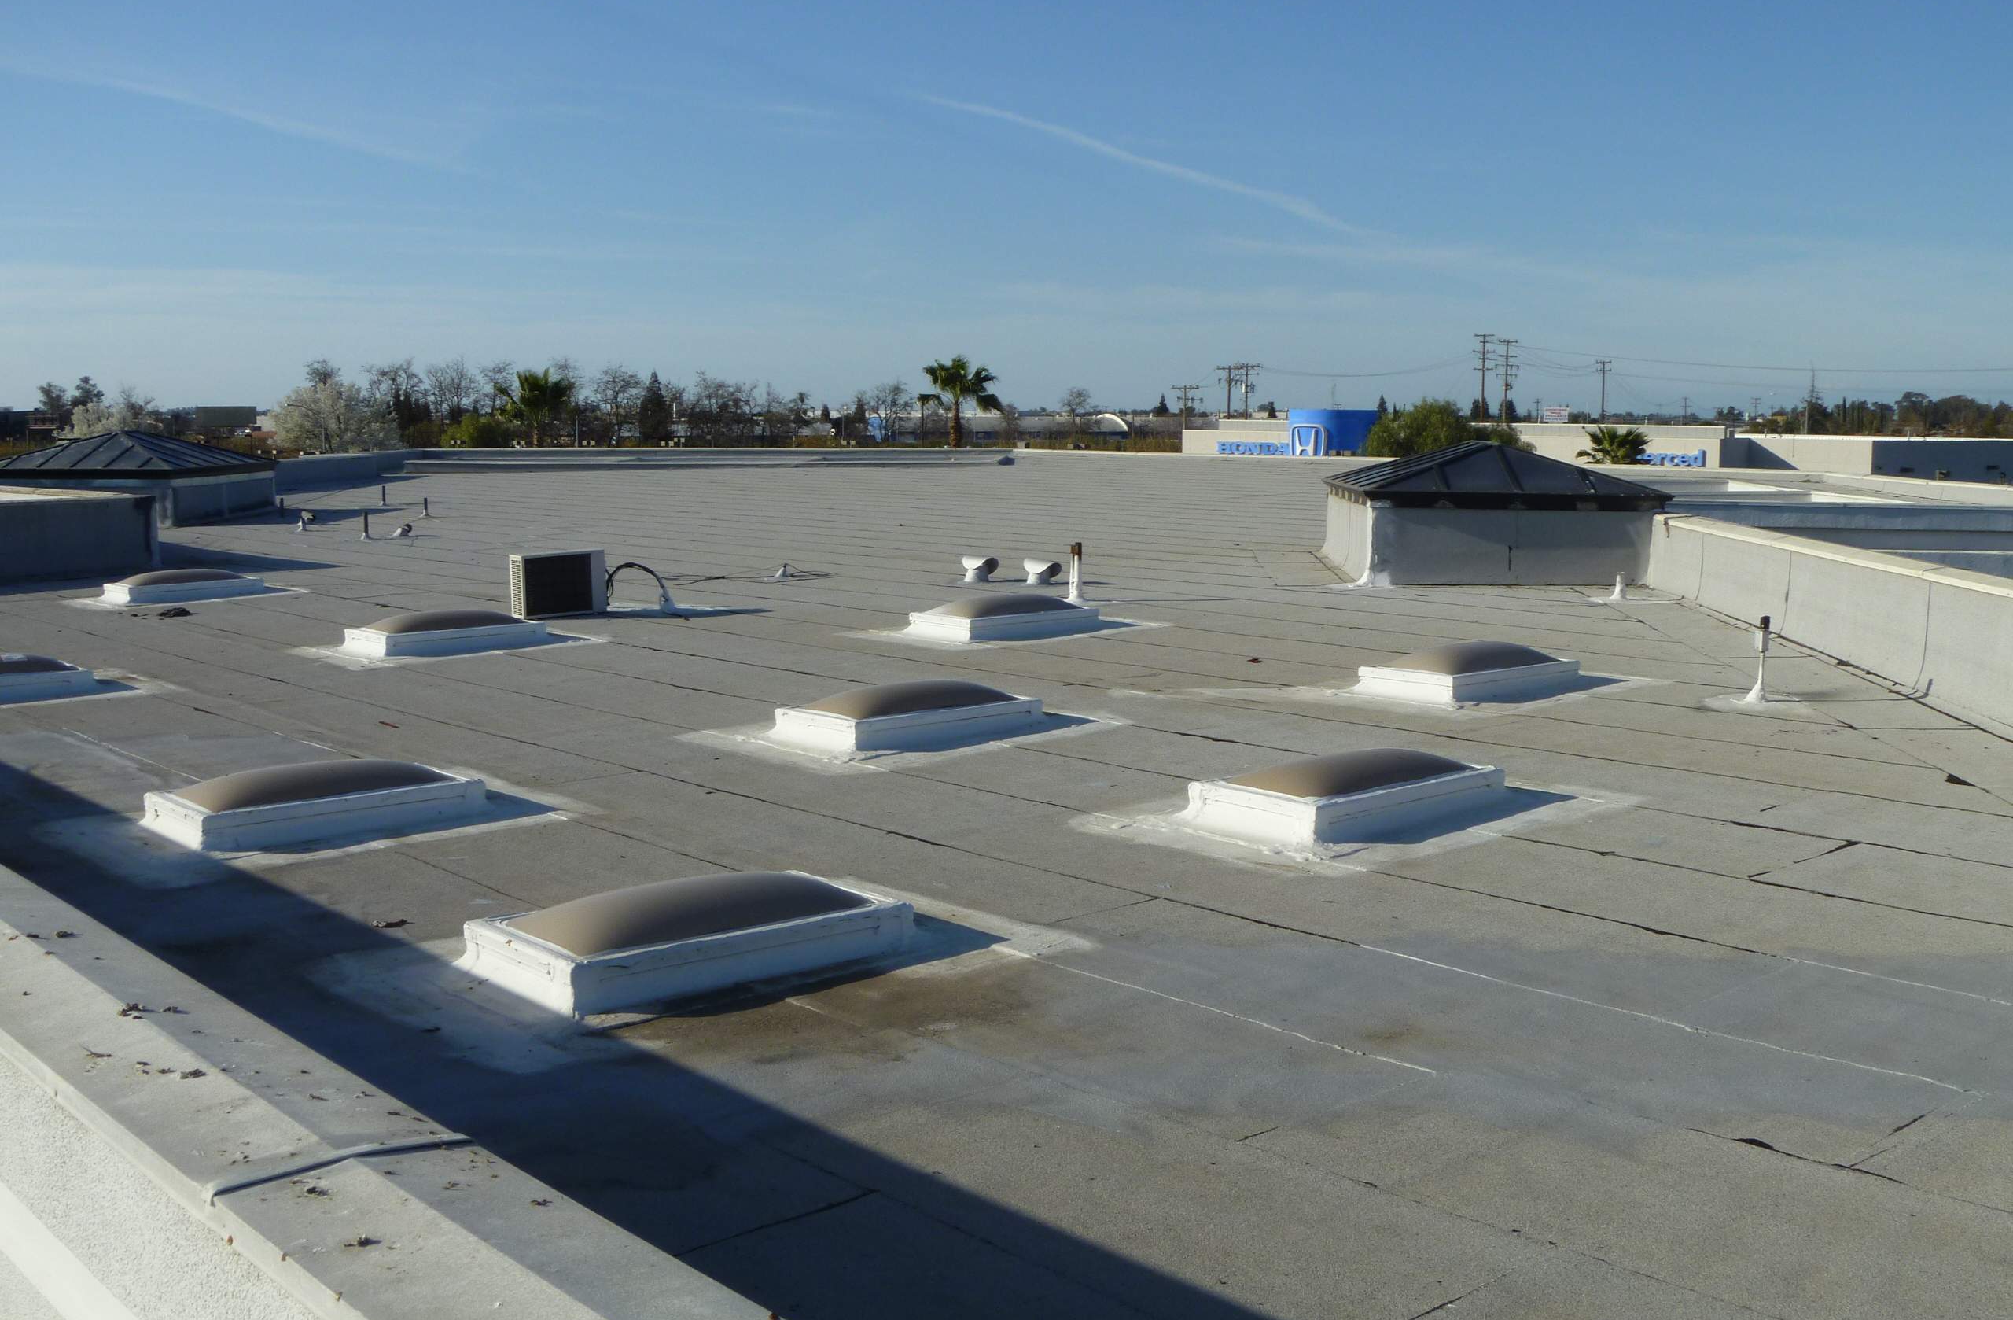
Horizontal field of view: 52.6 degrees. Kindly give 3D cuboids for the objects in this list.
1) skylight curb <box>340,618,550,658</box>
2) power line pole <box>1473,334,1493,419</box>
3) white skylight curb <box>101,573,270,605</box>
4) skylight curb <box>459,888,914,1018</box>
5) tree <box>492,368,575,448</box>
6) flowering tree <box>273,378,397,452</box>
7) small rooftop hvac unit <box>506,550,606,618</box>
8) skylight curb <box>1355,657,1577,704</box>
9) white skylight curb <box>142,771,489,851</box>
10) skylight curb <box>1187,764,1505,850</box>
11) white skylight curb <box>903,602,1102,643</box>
[{"bbox_3d":[-4.382,-0.188,15.935,1.330,0.165,0.760,-7,10,-40],"label":"skylight curb"},{"bbox_3d":[54.460,-28.732,233.239,2.500,17.120,1.200,2,7,13],"label":"power line pole"},{"bbox_3d":[-7.974,-0.677,19.771,1.310,0.170,0.740,-6,9,-40],"label":"white skylight curb"},{"bbox_3d":[-1.068,0.945,6.985,1.330,0.165,0.760,-7,10,-40],"label":"skylight curb"},{"bbox_3d":[-19.082,-7.302,82.716,3.400,9.020,3.400,-2,7,-13],"label":"tree"},{"bbox_3d":[-32.987,-9.583,100.239,6.100,8.600,6.100,0,7,0],"label":"flowering tree"},{"bbox_3d":[-3.941,-0.674,17.883,0.800,0.550,0.270,-6,9,-41],"label":"small rooftop hvac unit"},{"bbox_3d":[2.884,0.103,12.649,1.310,0.170,0.740,-6,9,-40],"label":"skylight curb"},{"bbox_3d":[-3.187,0.669,9.459,1.330,0.165,0.760,-7,10,-40],"label":"white skylight curb"},{"bbox_3d":[1.558,0.605,9.237,1.330,0.165,0.760,-7,10,-40],"label":"skylight curb"},{"bbox_3d":[-0.006,-0.288,15.549,1.310,0.170,0.740,-6,9,-40],"label":"white skylight curb"}]

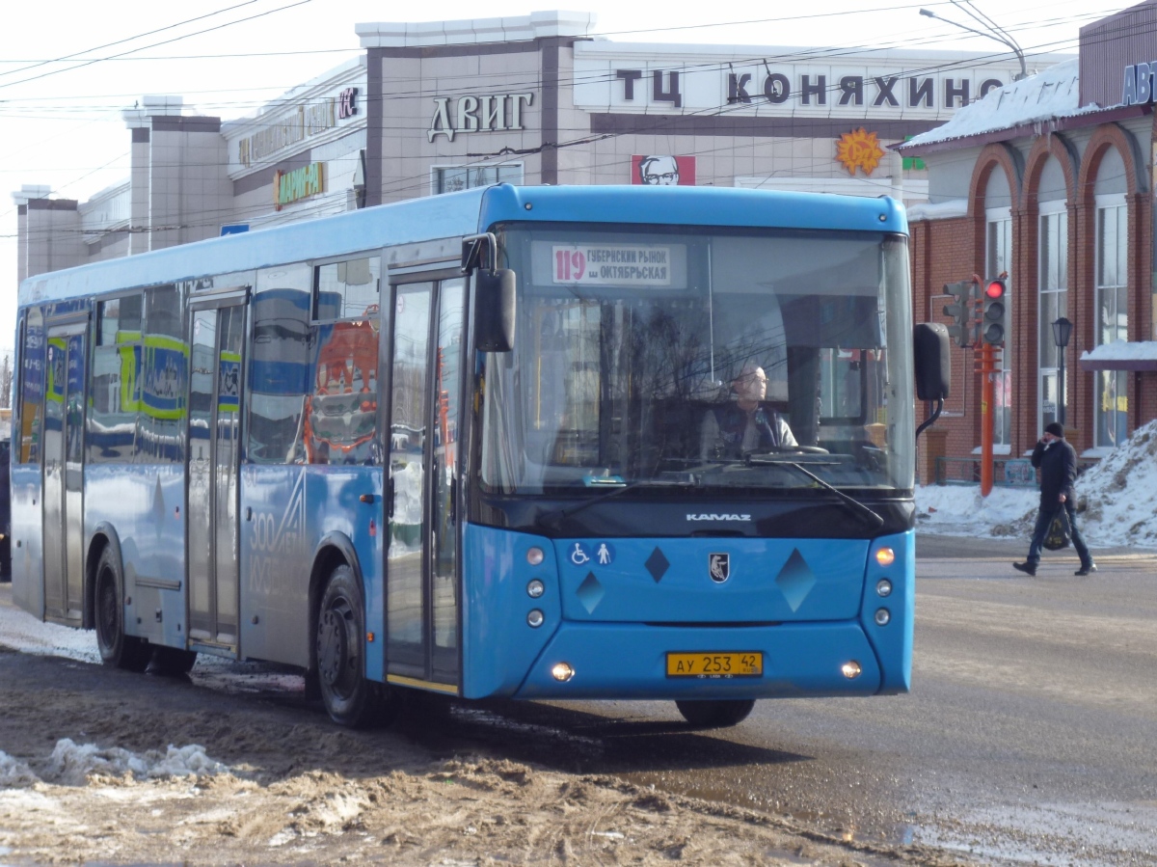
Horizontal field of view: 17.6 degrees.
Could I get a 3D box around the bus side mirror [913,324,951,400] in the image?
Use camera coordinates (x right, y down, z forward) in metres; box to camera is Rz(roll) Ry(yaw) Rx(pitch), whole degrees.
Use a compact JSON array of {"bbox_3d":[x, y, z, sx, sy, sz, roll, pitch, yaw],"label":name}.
[{"bbox_3d":[1.906,-0.380,20.115,0.220,0.420,0.120,0,0,-36],"label":"bus side mirror"}]

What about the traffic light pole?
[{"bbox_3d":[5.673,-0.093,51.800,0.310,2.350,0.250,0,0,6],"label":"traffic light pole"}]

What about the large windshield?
[{"bbox_3d":[0.681,-0.381,19.396,2.400,1.380,0.400,1,0,-21],"label":"large windshield"}]

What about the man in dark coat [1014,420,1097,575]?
[{"bbox_3d":[5.386,0.746,42.400,0.840,1.740,0.540,0,0,-16],"label":"man in dark coat"}]

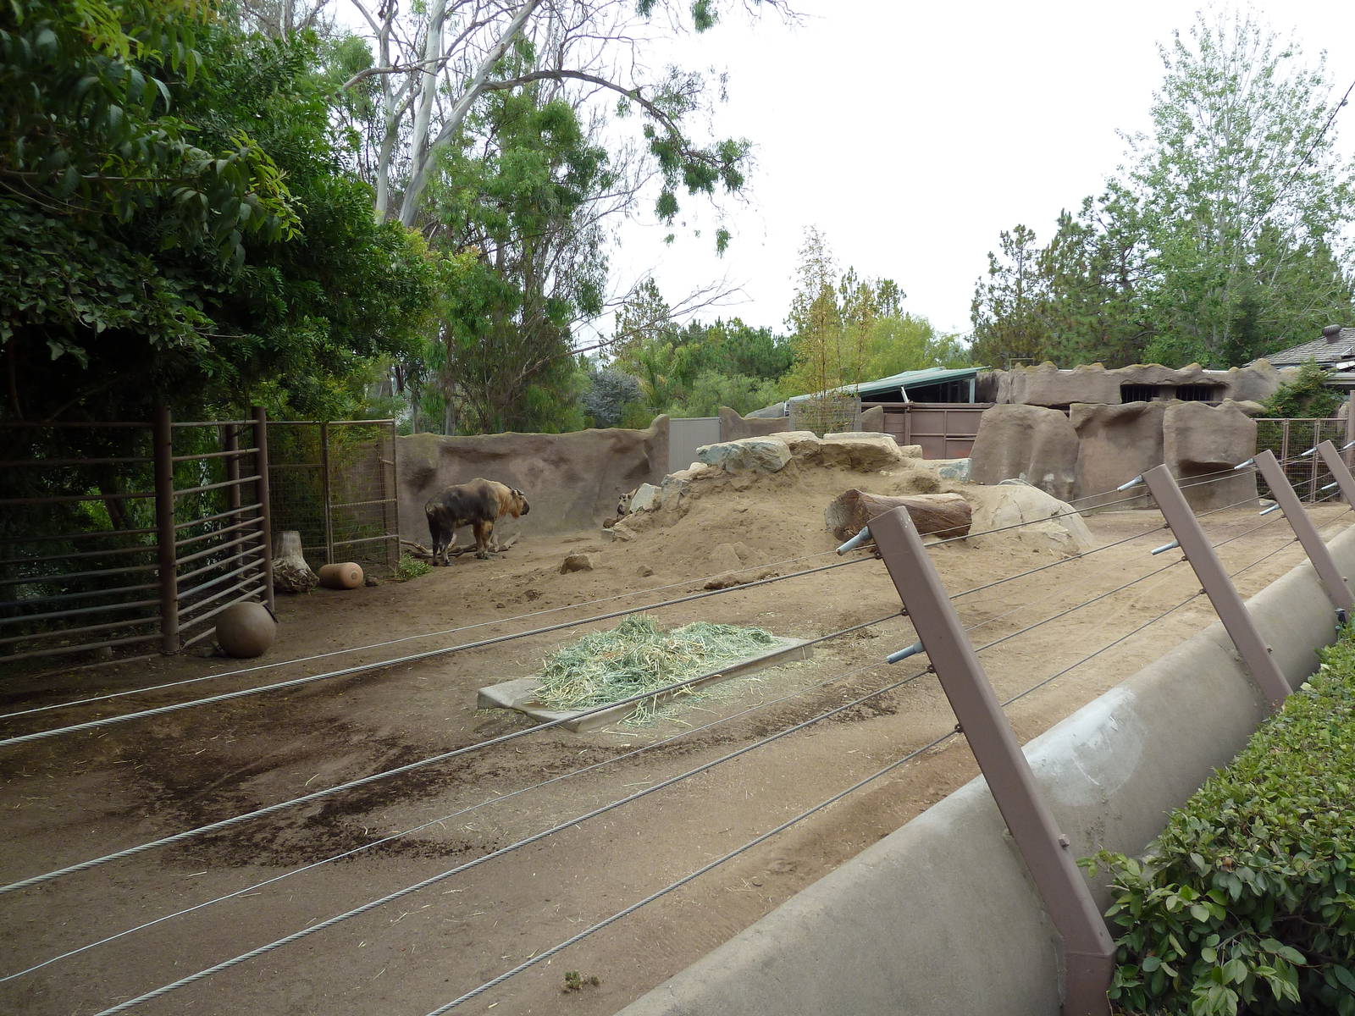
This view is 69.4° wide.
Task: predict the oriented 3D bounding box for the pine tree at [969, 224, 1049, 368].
[{"bbox_3d":[13.584,-6.539,39.551,3.800,9.800,3.800,0,6,0],"label":"pine tree"}]

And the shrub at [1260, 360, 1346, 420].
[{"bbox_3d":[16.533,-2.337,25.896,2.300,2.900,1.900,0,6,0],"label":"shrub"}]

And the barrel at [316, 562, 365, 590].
[{"bbox_3d":[-4.332,0.856,12.594,0.530,0.340,0.340,3,6,29],"label":"barrel"}]

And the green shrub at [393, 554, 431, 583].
[{"bbox_3d":[-3.629,0.793,13.391,0.500,0.310,0.420,0,6,0],"label":"green shrub"}]

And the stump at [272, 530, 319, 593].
[{"bbox_3d":[-4.964,0.642,12.623,0.660,0.760,0.620,0,6,0],"label":"stump"}]

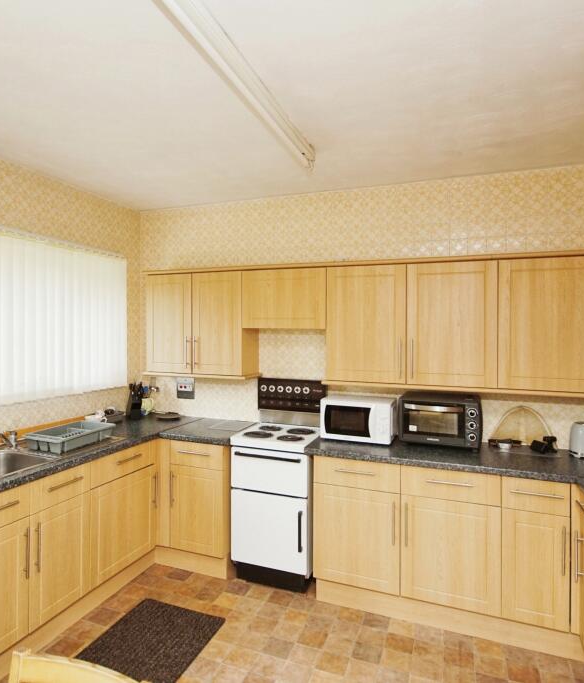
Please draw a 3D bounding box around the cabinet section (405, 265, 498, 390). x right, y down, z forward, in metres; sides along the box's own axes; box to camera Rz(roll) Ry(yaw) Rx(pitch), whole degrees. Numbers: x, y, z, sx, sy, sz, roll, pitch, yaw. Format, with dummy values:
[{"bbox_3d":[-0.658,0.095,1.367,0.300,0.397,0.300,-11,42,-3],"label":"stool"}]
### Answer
[{"bbox_3d":[0.978,-0.099,2.793,0.497,0.721,0.320,1,1,21],"label":"cabinet section"}]

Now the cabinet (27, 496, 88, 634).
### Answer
[{"bbox_3d":[-1.428,1.098,2.434,0.545,0.562,0.392,1,1,21],"label":"cabinet"}]

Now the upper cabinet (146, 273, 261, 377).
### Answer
[{"bbox_3d":[-0.658,-0.129,3.381,0.795,0.720,0.300,1,1,21],"label":"upper cabinet"}]

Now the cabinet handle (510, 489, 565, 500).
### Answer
[{"bbox_3d":[1.204,0.747,2.237,0.230,0.013,0.035,1,1,21],"label":"cabinet handle"}]

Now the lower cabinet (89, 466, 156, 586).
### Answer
[{"bbox_3d":[-1.270,1.091,2.861,0.560,0.560,0.550,1,1,21],"label":"lower cabinet"}]

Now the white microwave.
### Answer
[{"bbox_3d":[0.448,0.500,2.980,0.445,0.250,0.320,1,1,21],"label":"white microwave"}]

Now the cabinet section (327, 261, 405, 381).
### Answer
[{"bbox_3d":[0.512,-0.107,2.968,0.497,0.721,0.320,1,1,21],"label":"cabinet section"}]

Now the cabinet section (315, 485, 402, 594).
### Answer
[{"bbox_3d":[0.460,1.108,2.846,0.493,0.564,0.570,1,1,21],"label":"cabinet section"}]

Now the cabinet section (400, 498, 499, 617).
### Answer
[{"bbox_3d":[0.929,1.115,2.670,0.504,0.564,0.570,1,1,21],"label":"cabinet section"}]

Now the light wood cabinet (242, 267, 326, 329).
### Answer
[{"bbox_3d":[-0.008,-0.279,3.135,0.600,0.396,0.291,1,1,21],"label":"light wood cabinet"}]

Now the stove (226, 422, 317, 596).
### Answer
[{"bbox_3d":[-0.060,1.069,3.031,0.505,0.927,0.540,1,1,19],"label":"stove"}]

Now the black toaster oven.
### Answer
[{"bbox_3d":[0.907,0.477,2.773,0.455,0.293,0.285,1,1,21],"label":"black toaster oven"}]

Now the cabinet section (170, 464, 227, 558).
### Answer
[{"bbox_3d":[-0.516,1.090,3.212,0.390,0.563,0.570,1,1,21],"label":"cabinet section"}]

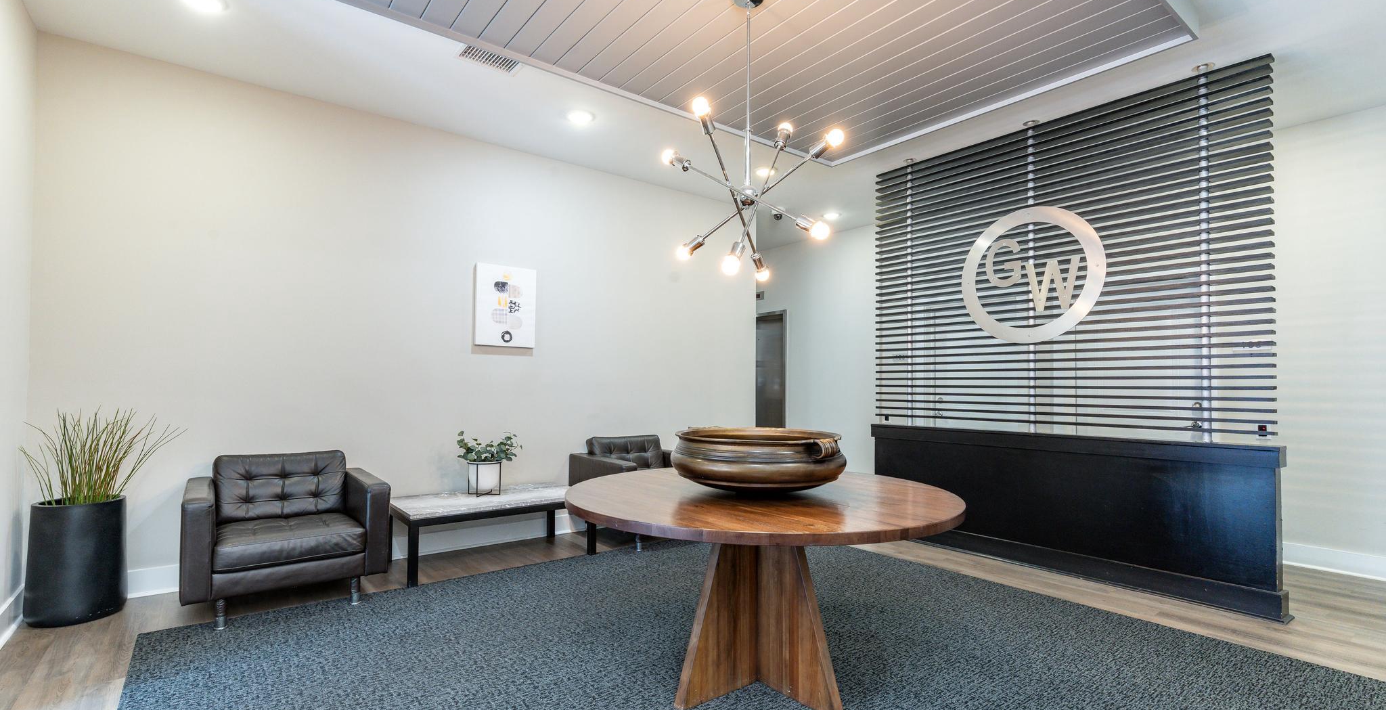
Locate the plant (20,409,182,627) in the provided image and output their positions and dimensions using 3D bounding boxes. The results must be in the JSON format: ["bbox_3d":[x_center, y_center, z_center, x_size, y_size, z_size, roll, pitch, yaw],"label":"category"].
[{"bbox_3d":[-2.974,0.795,3.109,0.610,1.050,0.520,3,-4,-37],"label":"plant"}]

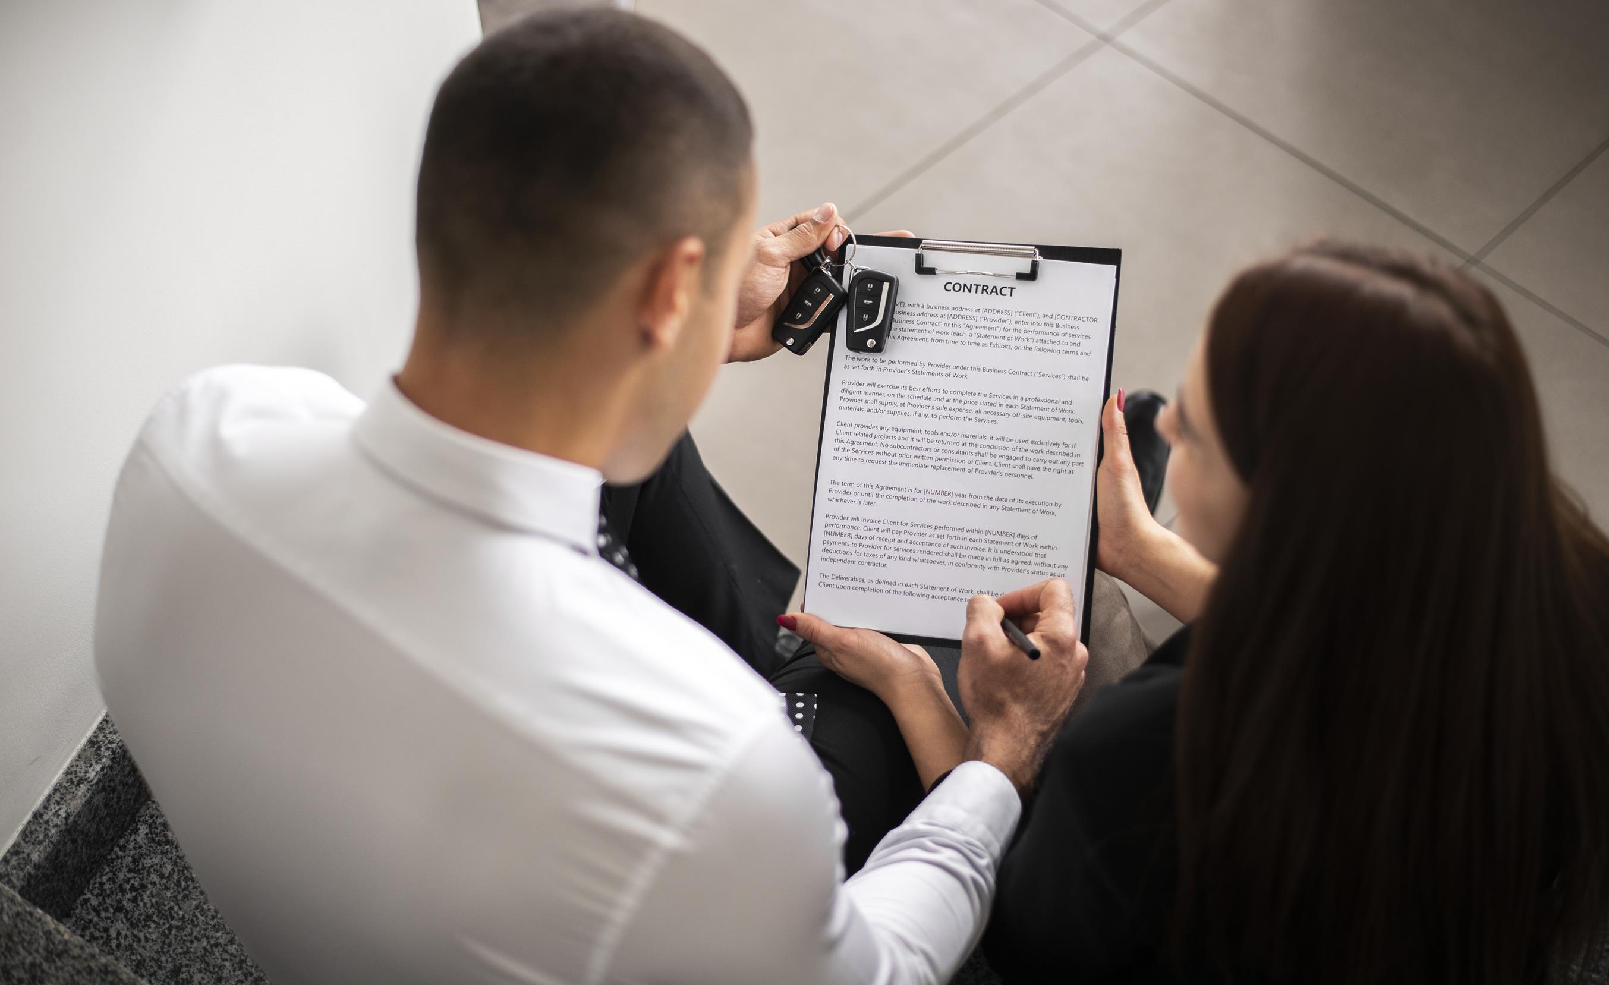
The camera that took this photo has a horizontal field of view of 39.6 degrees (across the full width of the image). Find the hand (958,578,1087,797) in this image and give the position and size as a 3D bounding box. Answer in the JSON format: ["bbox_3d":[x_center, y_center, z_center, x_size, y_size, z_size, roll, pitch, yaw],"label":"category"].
[{"bbox_3d":[0.162,0.143,1.655,0.095,0.085,0.158,1,87,6],"label":"hand"}]

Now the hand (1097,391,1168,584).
[{"bbox_3d":[0.225,-0.013,1.710,0.088,0.060,0.162,-25,84,3],"label":"hand"}]

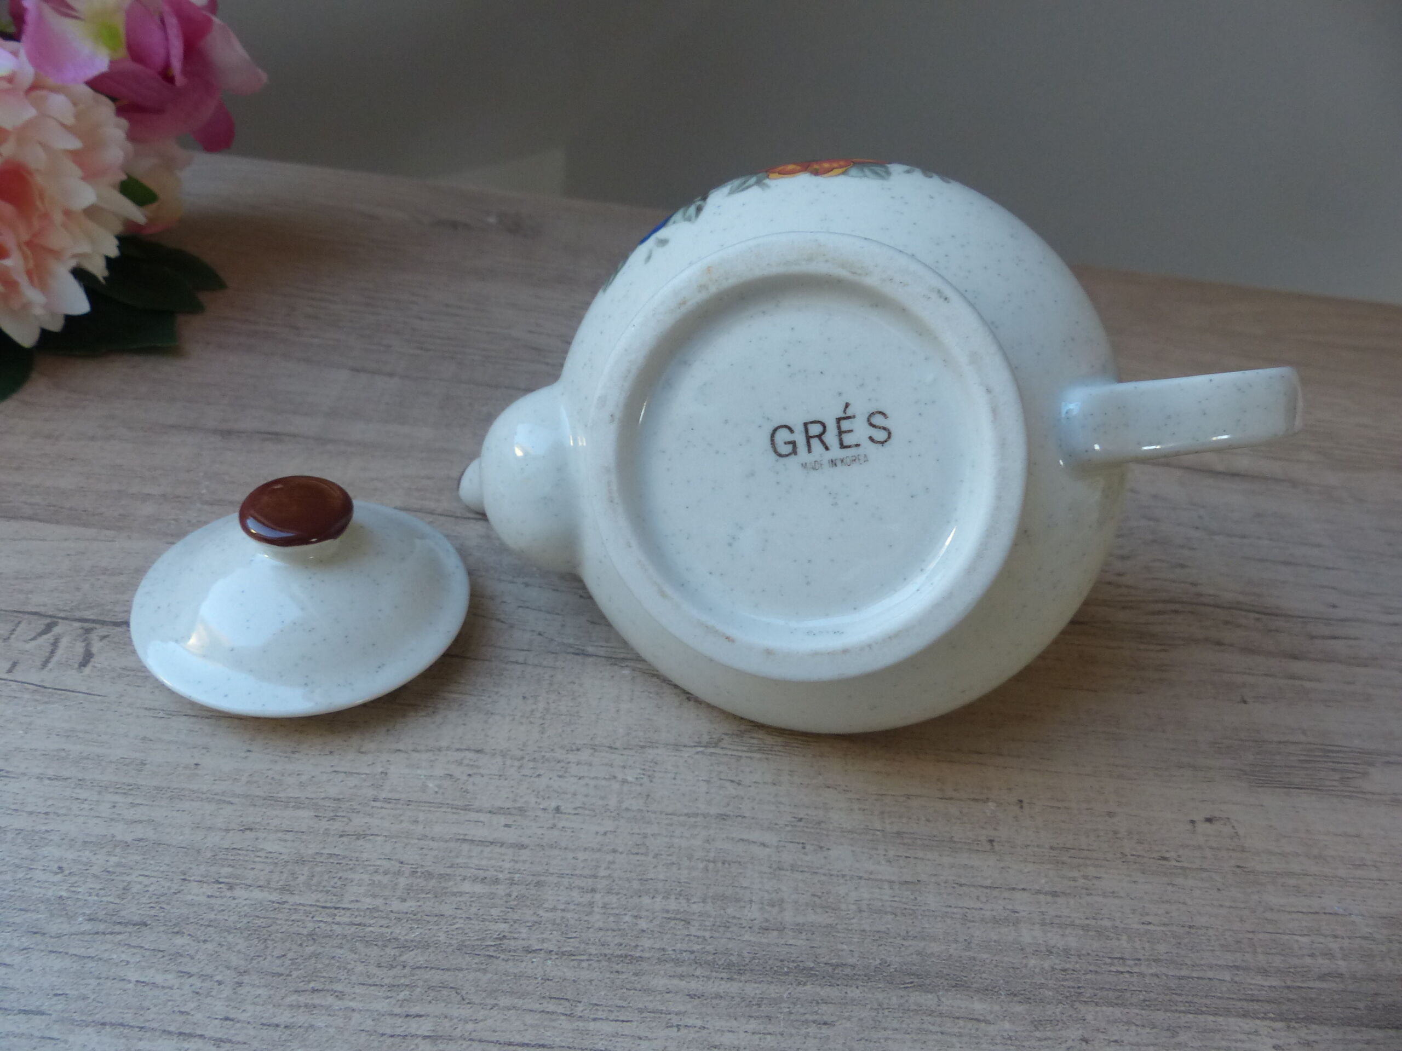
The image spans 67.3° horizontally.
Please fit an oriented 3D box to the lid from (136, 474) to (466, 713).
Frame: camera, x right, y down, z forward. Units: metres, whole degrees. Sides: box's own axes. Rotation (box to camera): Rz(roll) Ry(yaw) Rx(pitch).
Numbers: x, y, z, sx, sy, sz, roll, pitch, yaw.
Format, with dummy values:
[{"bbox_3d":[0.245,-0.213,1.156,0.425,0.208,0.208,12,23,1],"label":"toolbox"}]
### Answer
[{"bbox_3d":[-0.107,0.009,0.284,0.088,0.041,0.088,6,40,-5],"label":"lid"}]

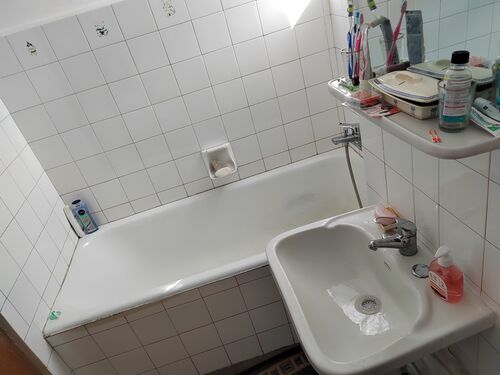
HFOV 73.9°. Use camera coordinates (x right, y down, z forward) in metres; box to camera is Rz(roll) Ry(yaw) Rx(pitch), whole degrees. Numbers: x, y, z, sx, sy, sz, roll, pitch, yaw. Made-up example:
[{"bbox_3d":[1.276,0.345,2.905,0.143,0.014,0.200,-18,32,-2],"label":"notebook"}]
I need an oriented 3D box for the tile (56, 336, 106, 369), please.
[{"bbox_3d":[-0.674,0.660,1.328,0.149,0.147,0.010,-18,27,-2],"label":"tile"}]

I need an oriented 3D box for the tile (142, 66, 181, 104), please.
[{"bbox_3d":[-0.421,-0.486,1.577,0.151,0.148,0.010,-18,27,-2],"label":"tile"}]

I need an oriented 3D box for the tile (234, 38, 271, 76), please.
[{"bbox_3d":[0.009,-0.623,1.589,0.150,0.150,0.010,-18,28,-3],"label":"tile"}]

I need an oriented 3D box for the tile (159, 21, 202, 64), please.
[{"bbox_3d":[-0.315,-0.659,1.517,0.151,0.148,0.010,-18,27,-2],"label":"tile"}]

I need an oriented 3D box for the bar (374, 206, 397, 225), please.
[{"bbox_3d":[0.450,0.092,1.096,0.073,0.027,0.047,-5,29,22],"label":"bar"}]

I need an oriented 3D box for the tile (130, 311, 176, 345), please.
[{"bbox_3d":[-0.388,0.566,1.341,0.149,0.147,0.010,-18,27,-2],"label":"tile"}]

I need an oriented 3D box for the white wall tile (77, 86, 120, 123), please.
[{"bbox_3d":[-0.702,-0.385,1.546,0.150,0.148,0.009,-18,27,-2],"label":"white wall tile"}]

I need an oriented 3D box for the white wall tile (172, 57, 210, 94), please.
[{"bbox_3d":[-0.276,-0.530,1.574,0.150,0.150,0.010,-18,28,-3],"label":"white wall tile"}]

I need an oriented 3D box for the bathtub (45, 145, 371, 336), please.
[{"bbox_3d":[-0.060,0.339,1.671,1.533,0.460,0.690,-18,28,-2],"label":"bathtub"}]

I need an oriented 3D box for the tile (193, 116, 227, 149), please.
[{"bbox_3d":[-0.202,-0.281,1.728,0.150,0.150,0.010,-18,28,-2],"label":"tile"}]

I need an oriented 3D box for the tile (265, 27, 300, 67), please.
[{"bbox_3d":[0.155,-0.672,1.600,0.151,0.148,0.010,-18,27,-2],"label":"tile"}]

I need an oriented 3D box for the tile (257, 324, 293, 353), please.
[{"bbox_3d":[0.120,0.677,1.493,0.151,0.135,0.010,-18,27,-2],"label":"tile"}]

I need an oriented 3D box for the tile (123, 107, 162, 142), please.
[{"bbox_3d":[-0.530,-0.314,1.640,0.150,0.149,0.010,-18,27,-2],"label":"tile"}]

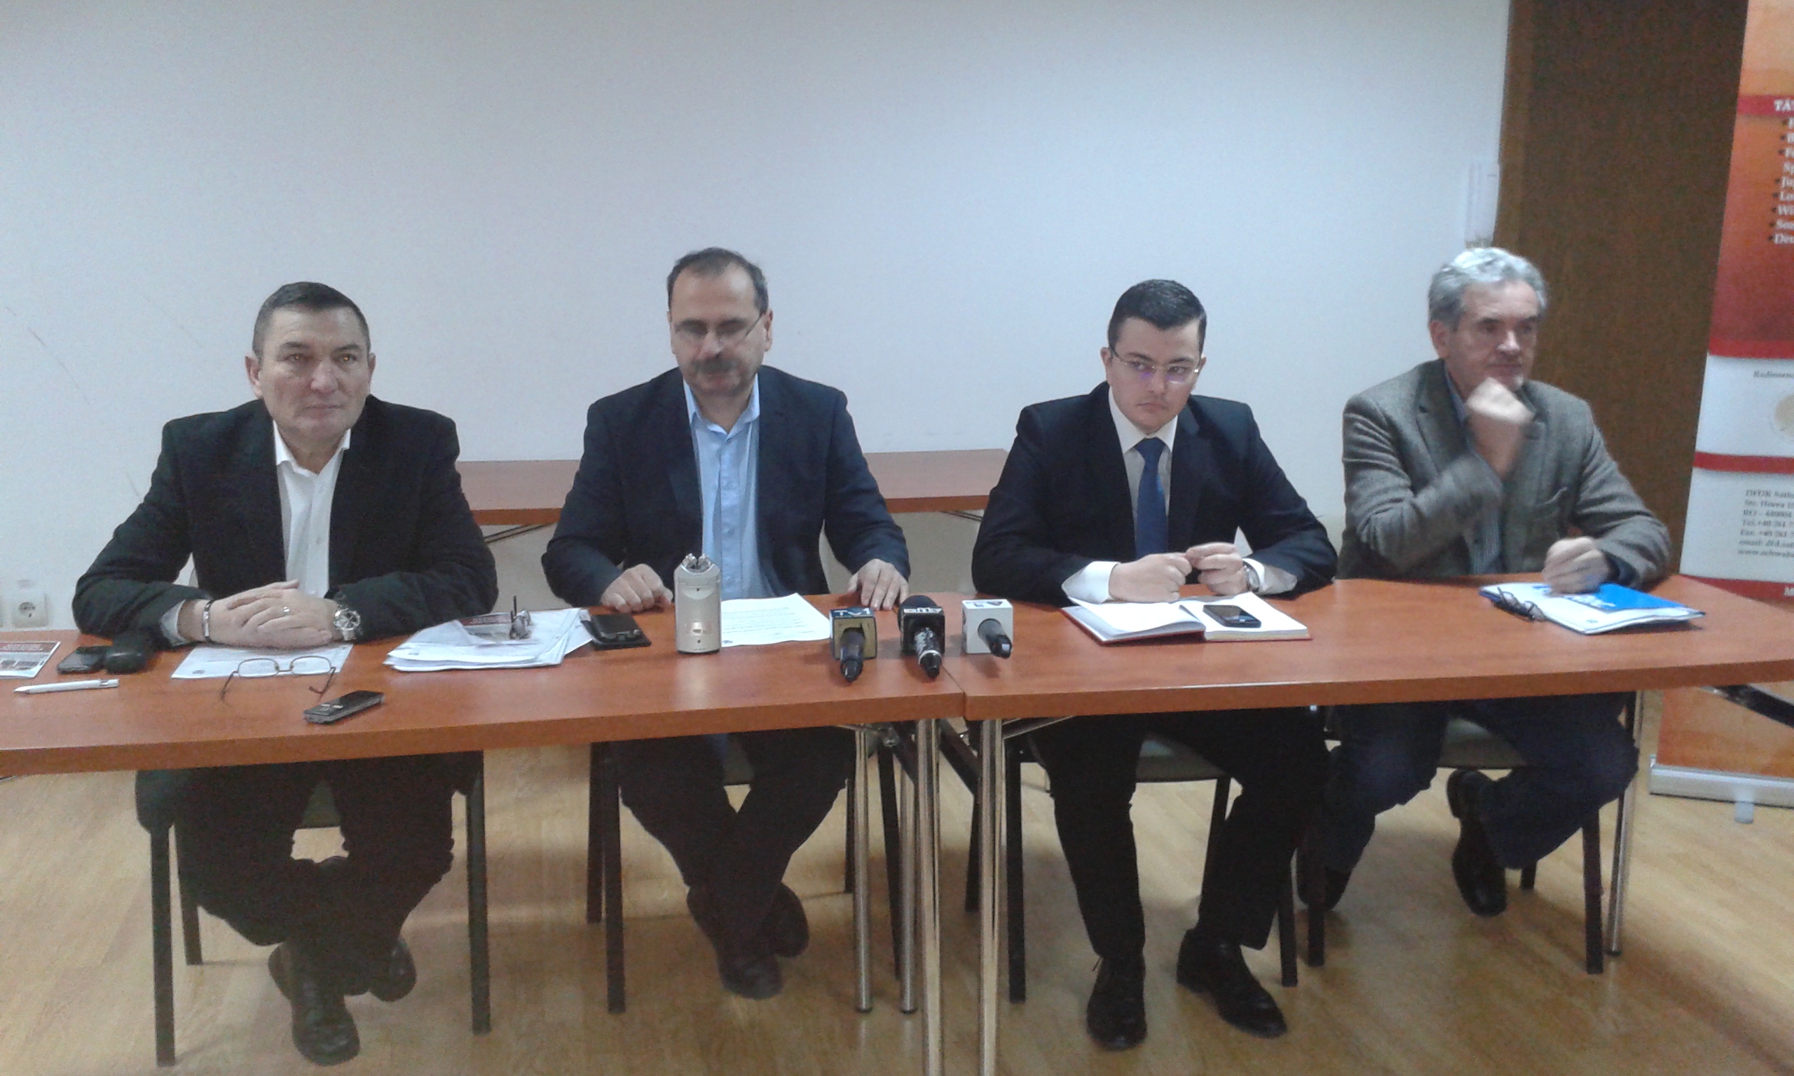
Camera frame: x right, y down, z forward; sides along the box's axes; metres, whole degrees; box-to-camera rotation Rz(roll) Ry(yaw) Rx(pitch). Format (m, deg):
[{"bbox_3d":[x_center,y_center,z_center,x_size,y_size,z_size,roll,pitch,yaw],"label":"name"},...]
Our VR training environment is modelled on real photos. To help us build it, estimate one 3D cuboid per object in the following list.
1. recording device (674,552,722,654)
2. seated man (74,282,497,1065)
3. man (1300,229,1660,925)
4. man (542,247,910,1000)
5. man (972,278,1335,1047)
[{"bbox_3d":[-0.299,0.098,2.235,0.070,0.152,0.037,-2,11,-7],"label":"recording device"},{"bbox_3d":[-0.963,0.225,2.482,0.650,1.270,0.630,-3,12,-12],"label":"seated man"},{"bbox_3d":[1.086,0.131,2.762,0.580,1.310,0.620,-1,11,-2],"label":"man"},{"bbox_3d":[-0.294,0.160,2.674,0.620,1.310,0.630,-2,12,-9],"label":"man"},{"bbox_3d":[0.437,0.186,2.640,0.600,1.260,0.620,-1,11,-3],"label":"man"}]

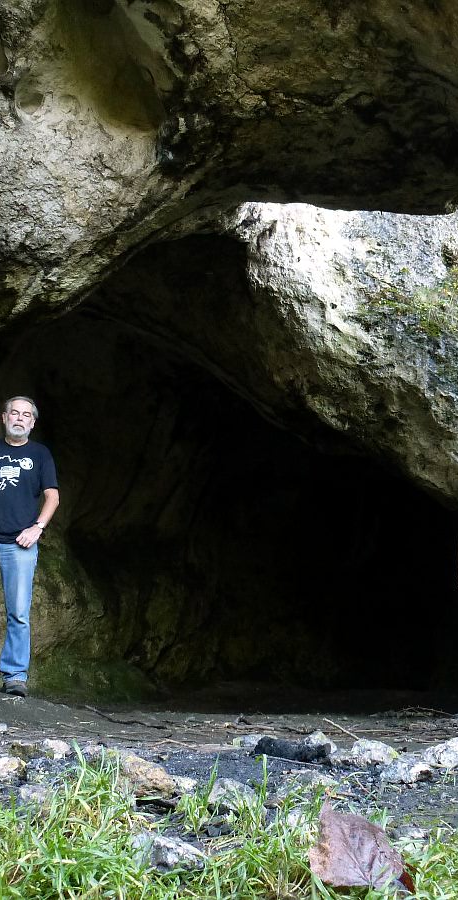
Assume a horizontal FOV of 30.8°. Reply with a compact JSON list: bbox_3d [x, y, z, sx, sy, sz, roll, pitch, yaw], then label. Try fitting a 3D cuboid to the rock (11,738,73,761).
[{"bbox_3d":[-0.841,1.352,3.757,0.261,0.084,0.157,0,-12,0],"label":"rock"}]

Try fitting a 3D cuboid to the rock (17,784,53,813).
[{"bbox_3d":[-0.631,1.128,2.701,0.111,0.083,0.089,0,-12,0],"label":"rock"}]

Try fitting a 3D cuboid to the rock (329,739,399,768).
[{"bbox_3d":[0.578,1.298,3.561,0.282,0.108,0.197,0,-12,0],"label":"rock"}]

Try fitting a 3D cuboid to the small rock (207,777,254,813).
[{"bbox_3d":[0.005,1.121,2.711,0.148,0.099,0.118,0,-12,0],"label":"small rock"}]

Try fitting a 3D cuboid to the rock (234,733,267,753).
[{"bbox_3d":[0.116,1.392,3.955,0.169,0.087,0.127,0,-12,0],"label":"rock"}]

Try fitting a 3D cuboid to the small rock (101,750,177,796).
[{"bbox_3d":[-0.319,1.157,2.989,0.275,0.146,0.206,0,-12,0],"label":"small rock"}]

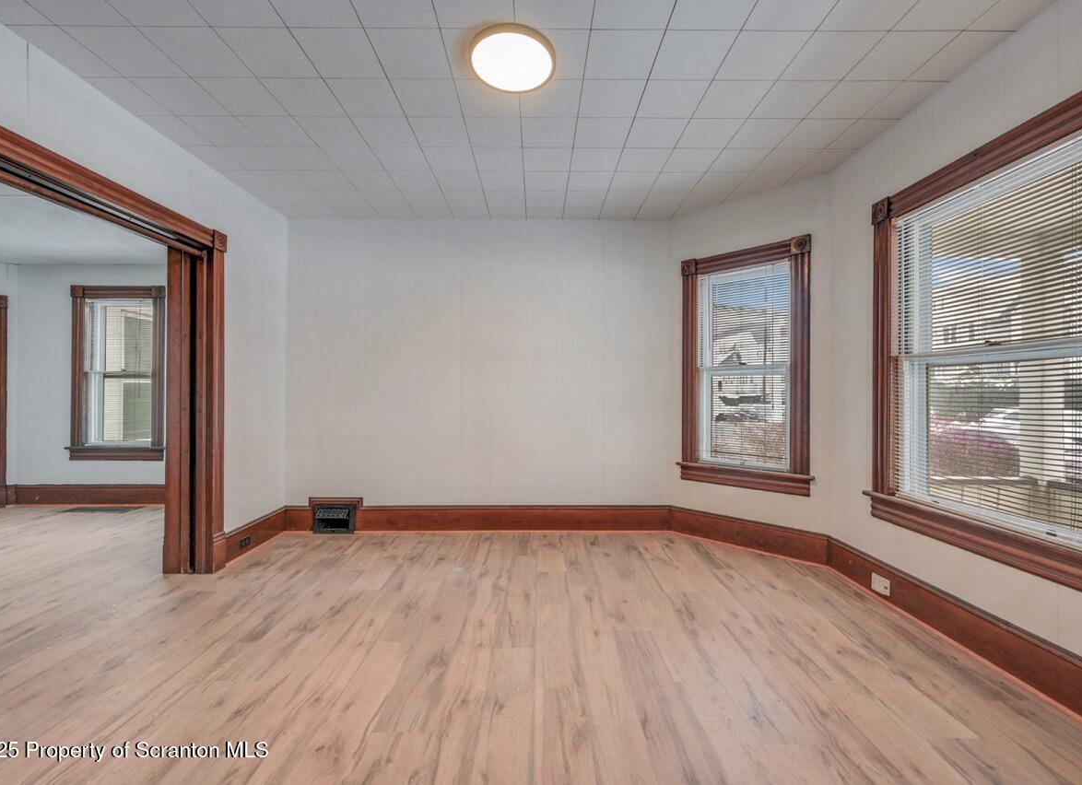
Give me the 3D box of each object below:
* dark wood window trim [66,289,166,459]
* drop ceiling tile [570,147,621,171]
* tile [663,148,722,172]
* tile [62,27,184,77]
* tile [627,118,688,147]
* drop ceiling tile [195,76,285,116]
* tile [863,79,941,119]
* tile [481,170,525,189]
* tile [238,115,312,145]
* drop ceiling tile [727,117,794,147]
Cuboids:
[{"bbox_3d":[-4.469,-0.201,4.884,1.000,1.800,0.130,0,0,-1],"label":"dark wood window trim"},{"bbox_3d":[0.348,-1.495,2.936,0.305,0.016,0.305,0,0,-1],"label":"drop ceiling tile"},{"bbox_3d":[0.957,-1.479,2.913,0.305,0.015,0.303,0,0,0],"label":"tile"},{"bbox_3d":[-1.799,-1.488,2.001,0.305,0.016,0.305,0,0,-1],"label":"tile"},{"bbox_3d":[0.651,-1.484,2.617,0.305,0.016,0.305,0,1,-1],"label":"tile"},{"bbox_3d":[-1.477,-1.476,2.289,0.305,0.018,0.302,0,0,-1],"label":"drop ceiling tile"},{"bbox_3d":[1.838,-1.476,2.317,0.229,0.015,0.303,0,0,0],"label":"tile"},{"bbox_3d":[-0.271,-1.488,3.216,0.305,0.016,0.305,0,1,-1],"label":"tile"},{"bbox_3d":[-1.480,-1.477,2.588,0.305,0.020,0.305,0,0,-1],"label":"tile"},{"bbox_3d":[1.263,-1.480,2.612,0.305,0.020,0.305,0,0,-1],"label":"drop ceiling tile"}]

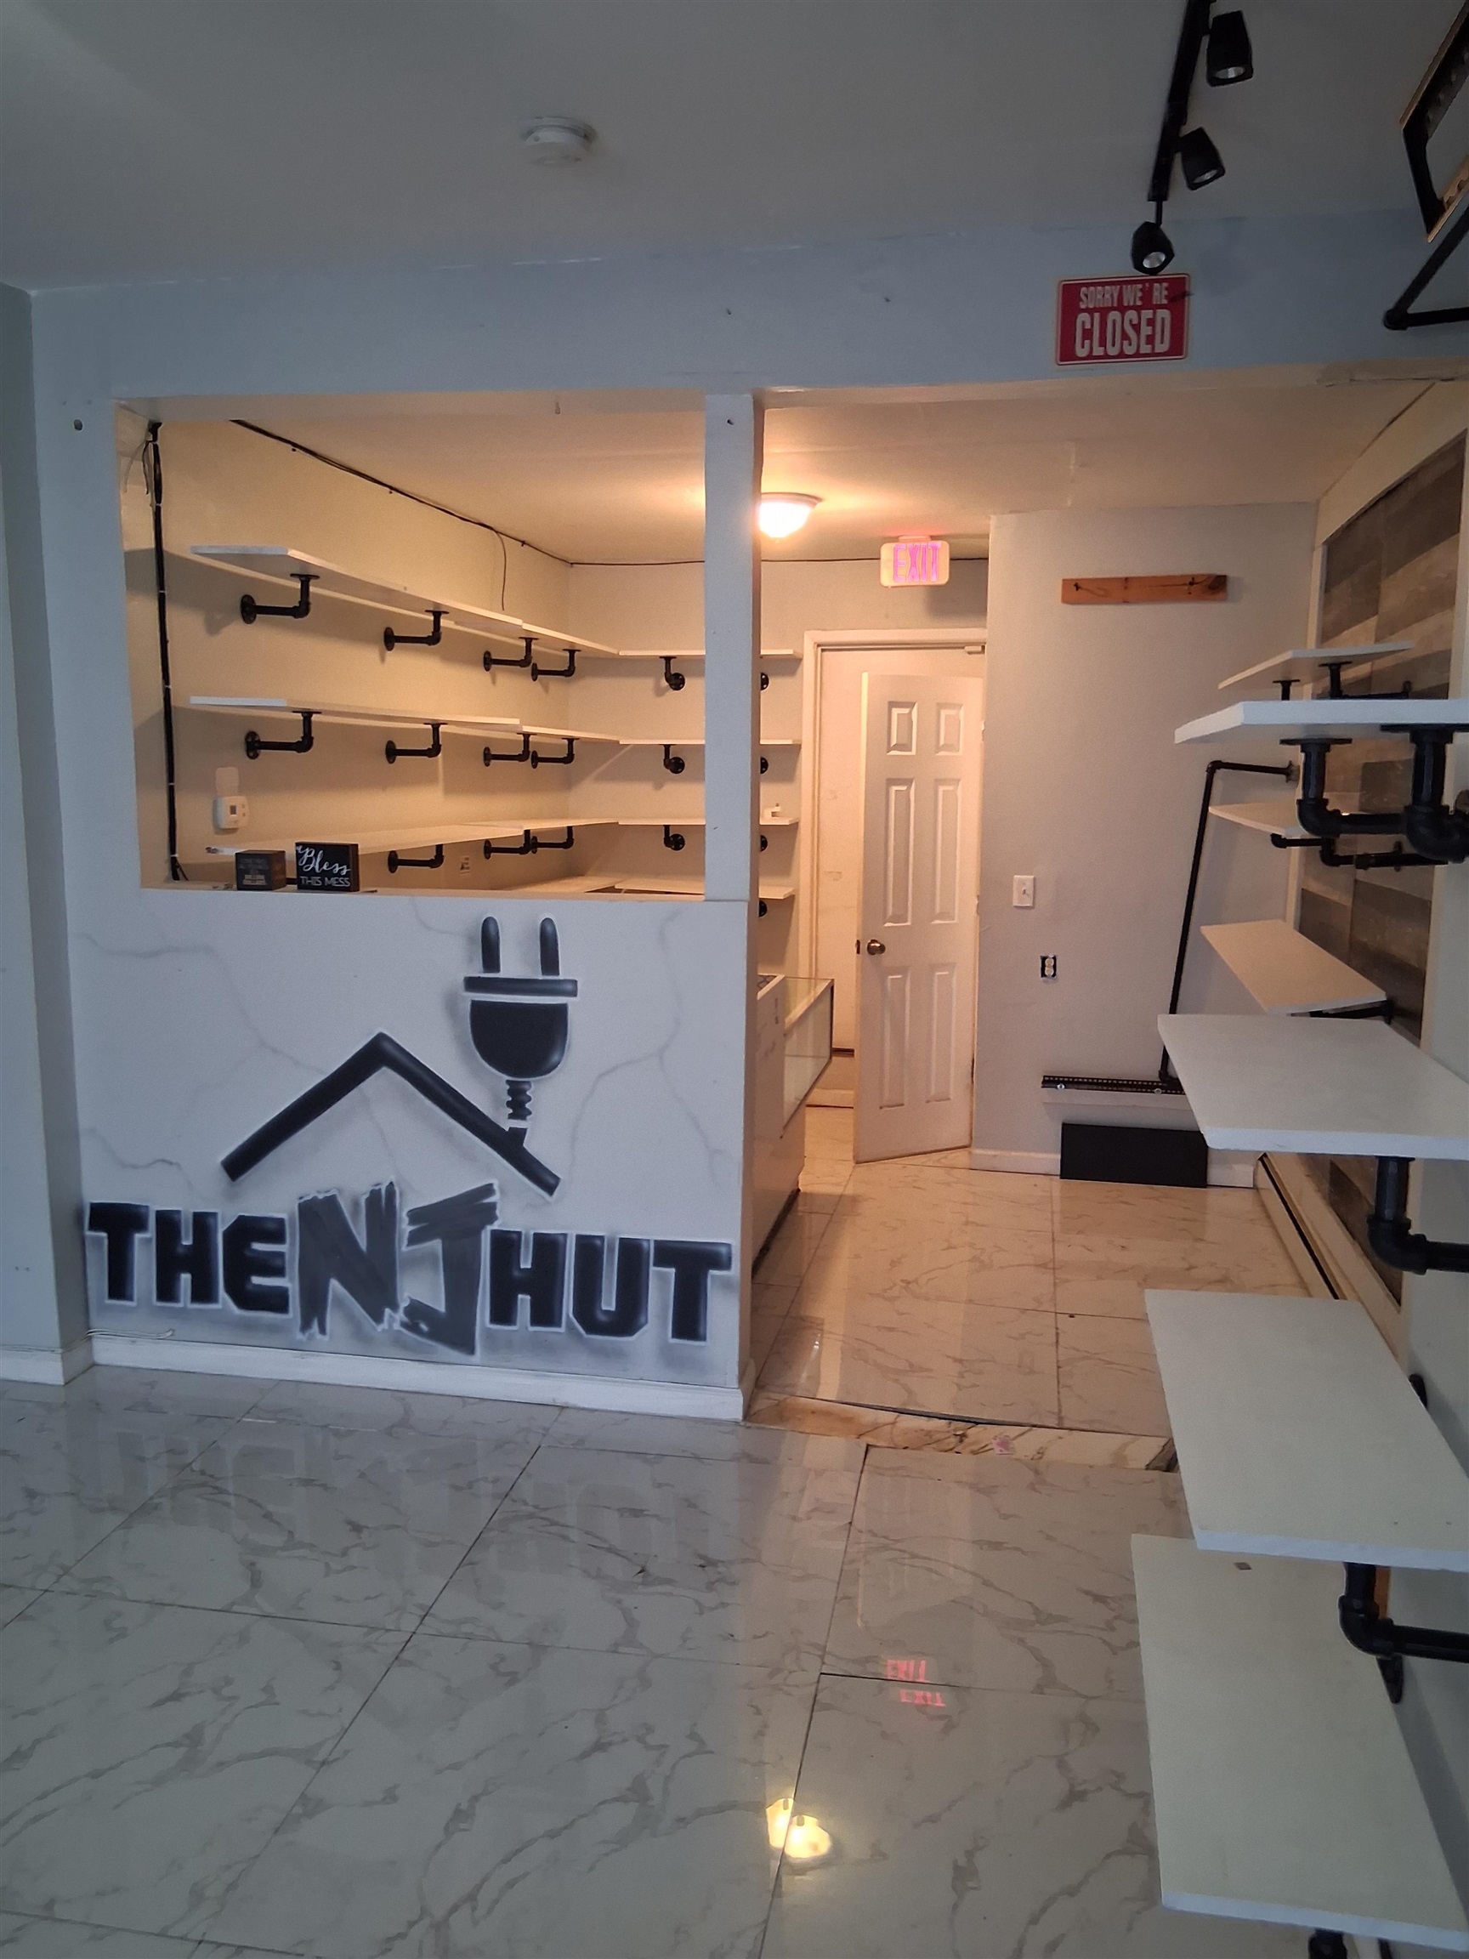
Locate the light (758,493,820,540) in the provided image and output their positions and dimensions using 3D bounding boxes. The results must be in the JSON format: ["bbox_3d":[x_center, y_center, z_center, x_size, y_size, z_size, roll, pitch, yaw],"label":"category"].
[{"bbox_3d":[0.163,-1.722,5.514,0.330,0.130,0.330,2,9,10],"label":"light"}]

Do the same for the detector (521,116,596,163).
[{"bbox_3d":[-0.339,-1.598,2.822,0.140,0.045,0.140,2,9,10],"label":"detector"}]

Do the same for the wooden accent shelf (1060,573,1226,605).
[{"bbox_3d":[1.556,-1.479,5.580,0.600,0.098,0.025,3,9,13],"label":"wooden accent shelf"}]

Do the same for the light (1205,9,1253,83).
[{"bbox_3d":[0.766,-1.443,2.276,0.066,0.100,0.066,-11,9,-1],"label":"light"}]

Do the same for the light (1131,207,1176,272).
[{"bbox_3d":[0.873,-1.531,3.075,0.073,0.100,0.073,-5,-19,-32],"label":"light"}]

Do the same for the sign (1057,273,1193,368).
[{"bbox_3d":[0.870,-1.477,3.291,0.282,0.182,0.012,2,9,10],"label":"sign"}]

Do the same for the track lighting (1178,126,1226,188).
[{"bbox_3d":[0.848,-1.487,2.665,0.066,0.100,0.066,-24,1,17],"label":"track lighting"}]

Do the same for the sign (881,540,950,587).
[{"bbox_3d":[0.787,-1.813,6.399,0.300,0.200,0.050,2,9,10],"label":"sign"}]

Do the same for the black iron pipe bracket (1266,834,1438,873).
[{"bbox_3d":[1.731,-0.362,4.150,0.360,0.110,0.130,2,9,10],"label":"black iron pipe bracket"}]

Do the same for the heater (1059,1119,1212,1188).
[{"bbox_3d":[1.609,0.703,5.902,0.570,0.230,0.050,3,9,13],"label":"heater"}]

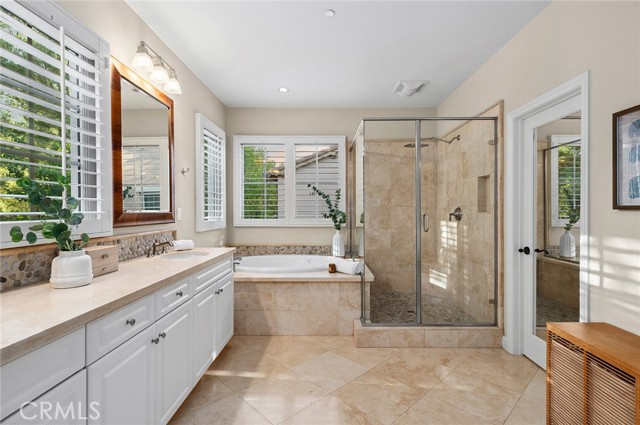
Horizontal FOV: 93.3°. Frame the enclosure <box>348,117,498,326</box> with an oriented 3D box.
[{"bbox_3d":[1.036,0.086,3.548,1.249,1.946,1.510,0,0,1],"label":"enclosure"}]

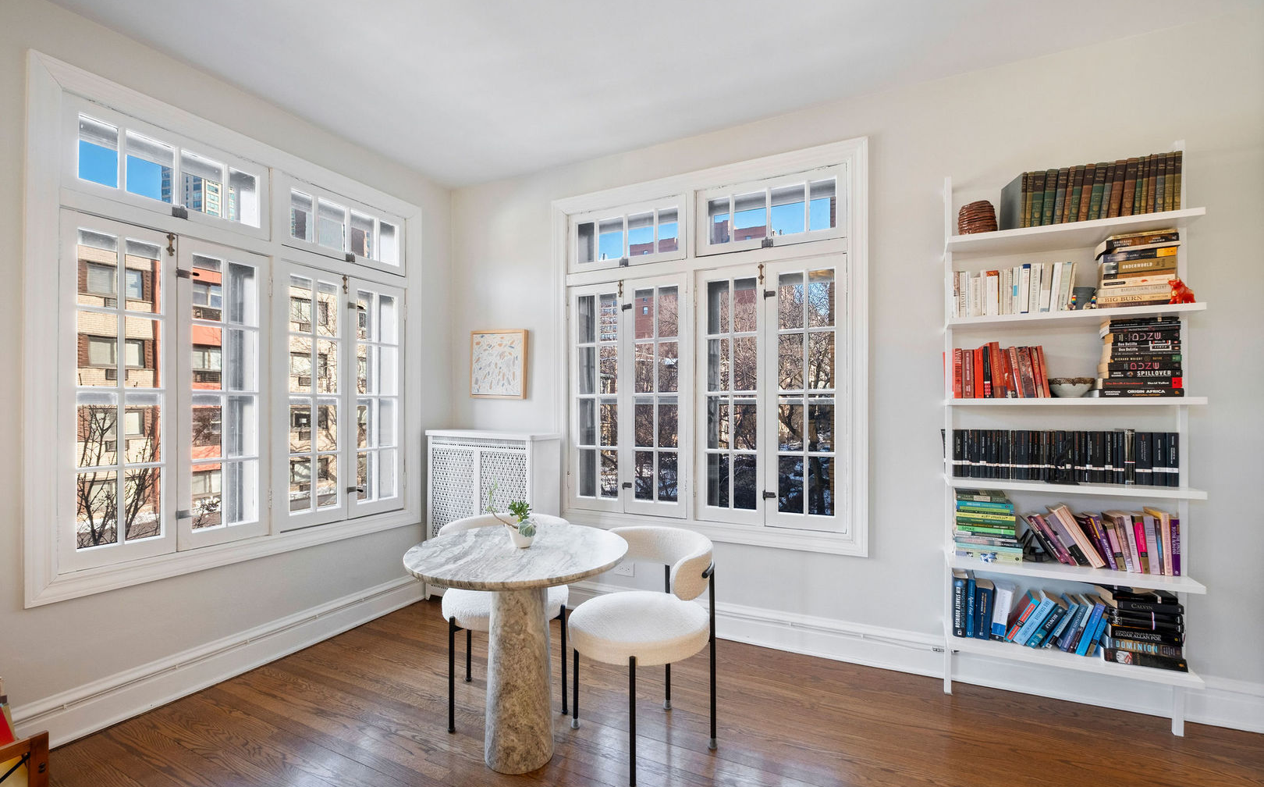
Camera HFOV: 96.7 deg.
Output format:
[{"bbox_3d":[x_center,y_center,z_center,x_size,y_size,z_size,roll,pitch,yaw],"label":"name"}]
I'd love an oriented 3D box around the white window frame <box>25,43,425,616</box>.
[{"bbox_3d":[-1.839,-0.217,2.909,0.100,2.070,1.860,-1,-1,26],"label":"white window frame"}]

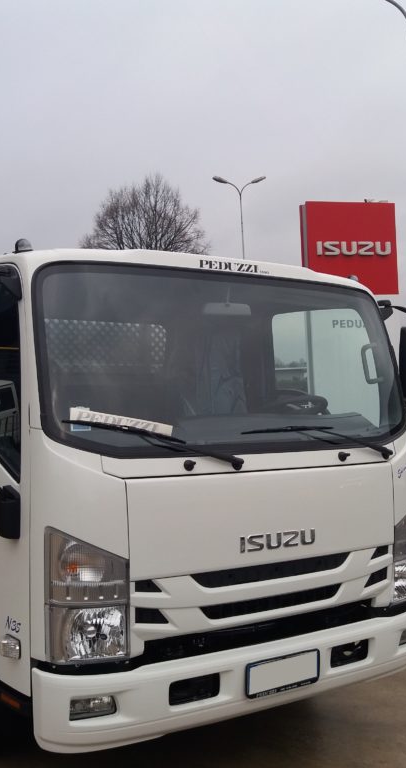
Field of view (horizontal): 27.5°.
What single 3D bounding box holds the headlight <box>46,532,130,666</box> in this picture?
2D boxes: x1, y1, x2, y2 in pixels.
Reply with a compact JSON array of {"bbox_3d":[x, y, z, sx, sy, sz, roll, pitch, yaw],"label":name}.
[{"bbox_3d":[-0.407,0.740,2.934,0.258,0.476,0.186,0,-1,-34],"label":"headlight"}]

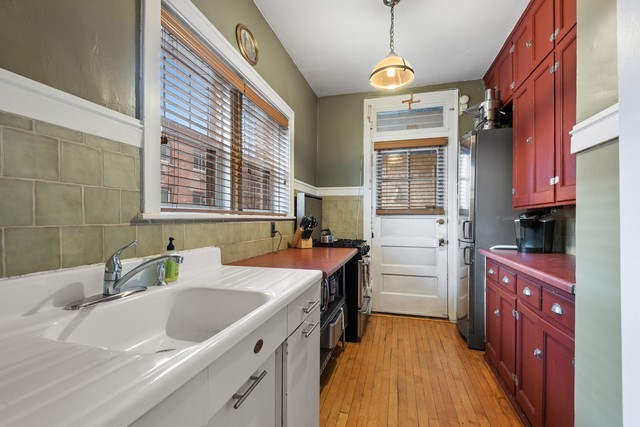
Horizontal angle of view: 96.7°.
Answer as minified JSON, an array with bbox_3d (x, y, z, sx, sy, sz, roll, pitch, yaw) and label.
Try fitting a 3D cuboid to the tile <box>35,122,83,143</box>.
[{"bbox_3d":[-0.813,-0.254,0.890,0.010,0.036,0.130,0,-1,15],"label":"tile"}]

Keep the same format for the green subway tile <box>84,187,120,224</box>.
[{"bbox_3d":[-0.778,-0.025,1.017,0.010,0.132,0.130,0,-1,15],"label":"green subway tile"}]

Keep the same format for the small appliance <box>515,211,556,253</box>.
[{"bbox_3d":[1.730,0.153,2.337,0.242,0.323,0.182,0,-1,17],"label":"small appliance"}]

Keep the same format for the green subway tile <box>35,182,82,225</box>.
[{"bbox_3d":[-0.813,-0.028,0.887,0.010,0.132,0.130,0,-1,15],"label":"green subway tile"}]

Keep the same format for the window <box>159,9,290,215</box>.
[{"bbox_3d":[-0.536,-0.456,2.026,0.071,0.907,1.601,0,-1,15],"label":"window"}]

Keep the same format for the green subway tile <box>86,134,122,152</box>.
[{"bbox_3d":[-0.717,-0.231,0.939,0.010,0.037,0.120,0,-1,14],"label":"green subway tile"}]

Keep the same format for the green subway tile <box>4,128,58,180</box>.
[{"bbox_3d":[-0.831,-0.166,0.824,0.010,0.132,0.130,0,-1,15],"label":"green subway tile"}]

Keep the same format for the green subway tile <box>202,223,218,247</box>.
[{"bbox_3d":[-0.621,0.121,1.600,0.010,0.132,0.130,0,-1,15],"label":"green subway tile"}]

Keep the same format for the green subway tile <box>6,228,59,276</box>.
[{"bbox_3d":[-0.830,0.108,0.819,0.010,0.132,0.130,0,-1,15],"label":"green subway tile"}]

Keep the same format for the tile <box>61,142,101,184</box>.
[{"bbox_3d":[-0.732,-0.149,0.876,0.010,0.122,0.116,0,-1,14],"label":"tile"}]

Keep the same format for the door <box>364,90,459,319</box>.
[{"bbox_3d":[1.083,-0.102,3.429,1.070,2.670,0.110,0,-1,14],"label":"door"}]

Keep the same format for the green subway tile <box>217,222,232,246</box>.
[{"bbox_3d":[-0.549,0.110,1.619,0.010,0.121,0.126,0,-1,14],"label":"green subway tile"}]

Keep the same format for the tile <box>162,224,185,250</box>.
[{"bbox_3d":[-0.641,0.106,1.246,0.010,0.121,0.126,0,-1,14],"label":"tile"}]

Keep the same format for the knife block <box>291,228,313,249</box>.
[{"bbox_3d":[-0.175,0.227,2.797,0.106,0.212,0.217,1,-1,-31],"label":"knife block"}]

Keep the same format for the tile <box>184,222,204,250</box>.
[{"bbox_3d":[-0.610,0.107,1.372,0.010,0.121,0.124,0,-1,14],"label":"tile"}]

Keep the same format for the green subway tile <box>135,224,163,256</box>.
[{"bbox_3d":[-0.672,0.105,1.121,0.010,0.121,0.123,0,-1,14],"label":"green subway tile"}]

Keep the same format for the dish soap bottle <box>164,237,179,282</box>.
[{"bbox_3d":[-0.593,0.181,1.133,0.052,0.181,0.060,0,-1,14],"label":"dish soap bottle"}]

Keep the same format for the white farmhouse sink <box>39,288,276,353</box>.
[{"bbox_3d":[-0.393,0.357,0.795,0.400,0.180,0.440,0,-1,14],"label":"white farmhouse sink"}]

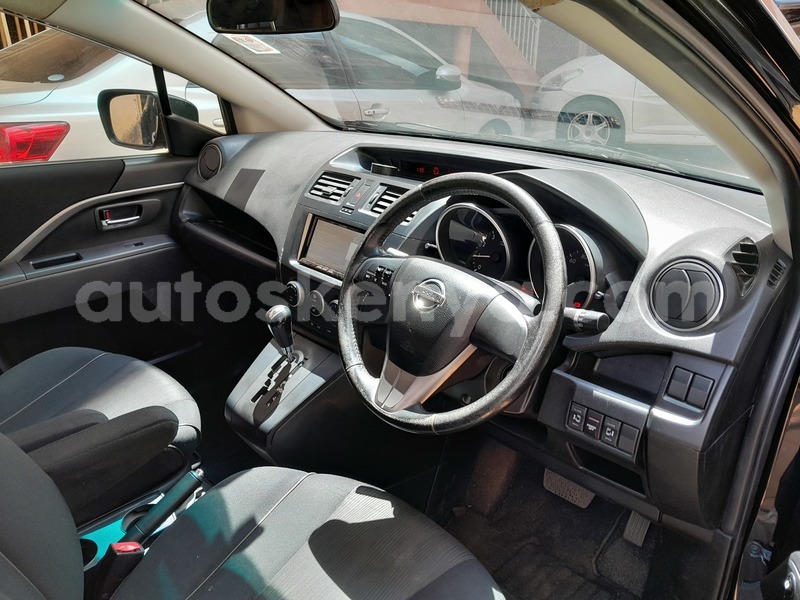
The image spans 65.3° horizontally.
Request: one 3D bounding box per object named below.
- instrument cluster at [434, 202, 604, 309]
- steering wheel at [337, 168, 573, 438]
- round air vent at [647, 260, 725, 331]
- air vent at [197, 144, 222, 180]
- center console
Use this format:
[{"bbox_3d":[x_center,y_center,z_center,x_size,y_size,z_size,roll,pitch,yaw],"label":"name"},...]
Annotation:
[{"bbox_3d":[0.186,-0.083,1.013,0.295,0.135,0.085,22,13,38],"label":"instrument cluster"},{"bbox_3d":[0.064,0.001,0.894,0.375,0.375,0.100,22,1,38],"label":"steering wheel"},{"bbox_3d":[0.418,-0.008,0.895,0.045,0.100,0.100,-11,25,-40],"label":"round air vent"},{"bbox_3d":[-0.496,-0.361,1.651,0.097,0.097,0.033,18,11,33],"label":"air vent"},{"bbox_3d":[-0.167,0.010,1.217,0.370,0.490,0.410,22,33,38],"label":"center console"}]

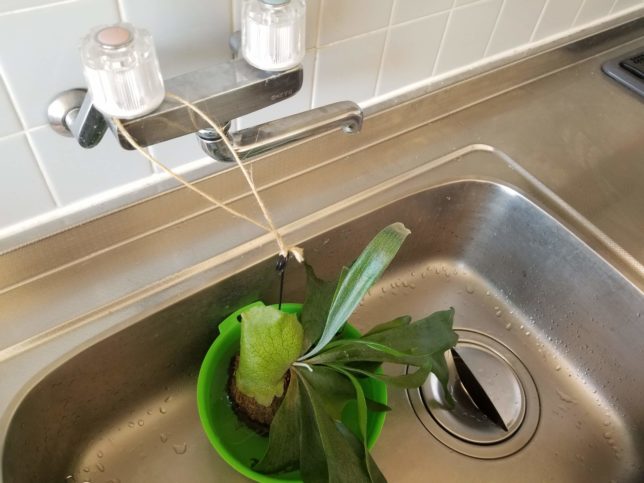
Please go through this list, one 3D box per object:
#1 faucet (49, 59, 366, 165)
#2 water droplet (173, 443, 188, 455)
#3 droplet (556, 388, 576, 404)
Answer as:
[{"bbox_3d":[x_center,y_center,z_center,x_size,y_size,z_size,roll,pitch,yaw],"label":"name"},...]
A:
[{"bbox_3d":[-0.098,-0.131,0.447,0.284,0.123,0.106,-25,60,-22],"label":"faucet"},{"bbox_3d":[-0.167,0.244,0.570,0.017,0.003,0.013,2,53,-5],"label":"water droplet"},{"bbox_3d":[0.329,0.208,0.650,0.028,0.003,0.013,35,58,19],"label":"droplet"}]

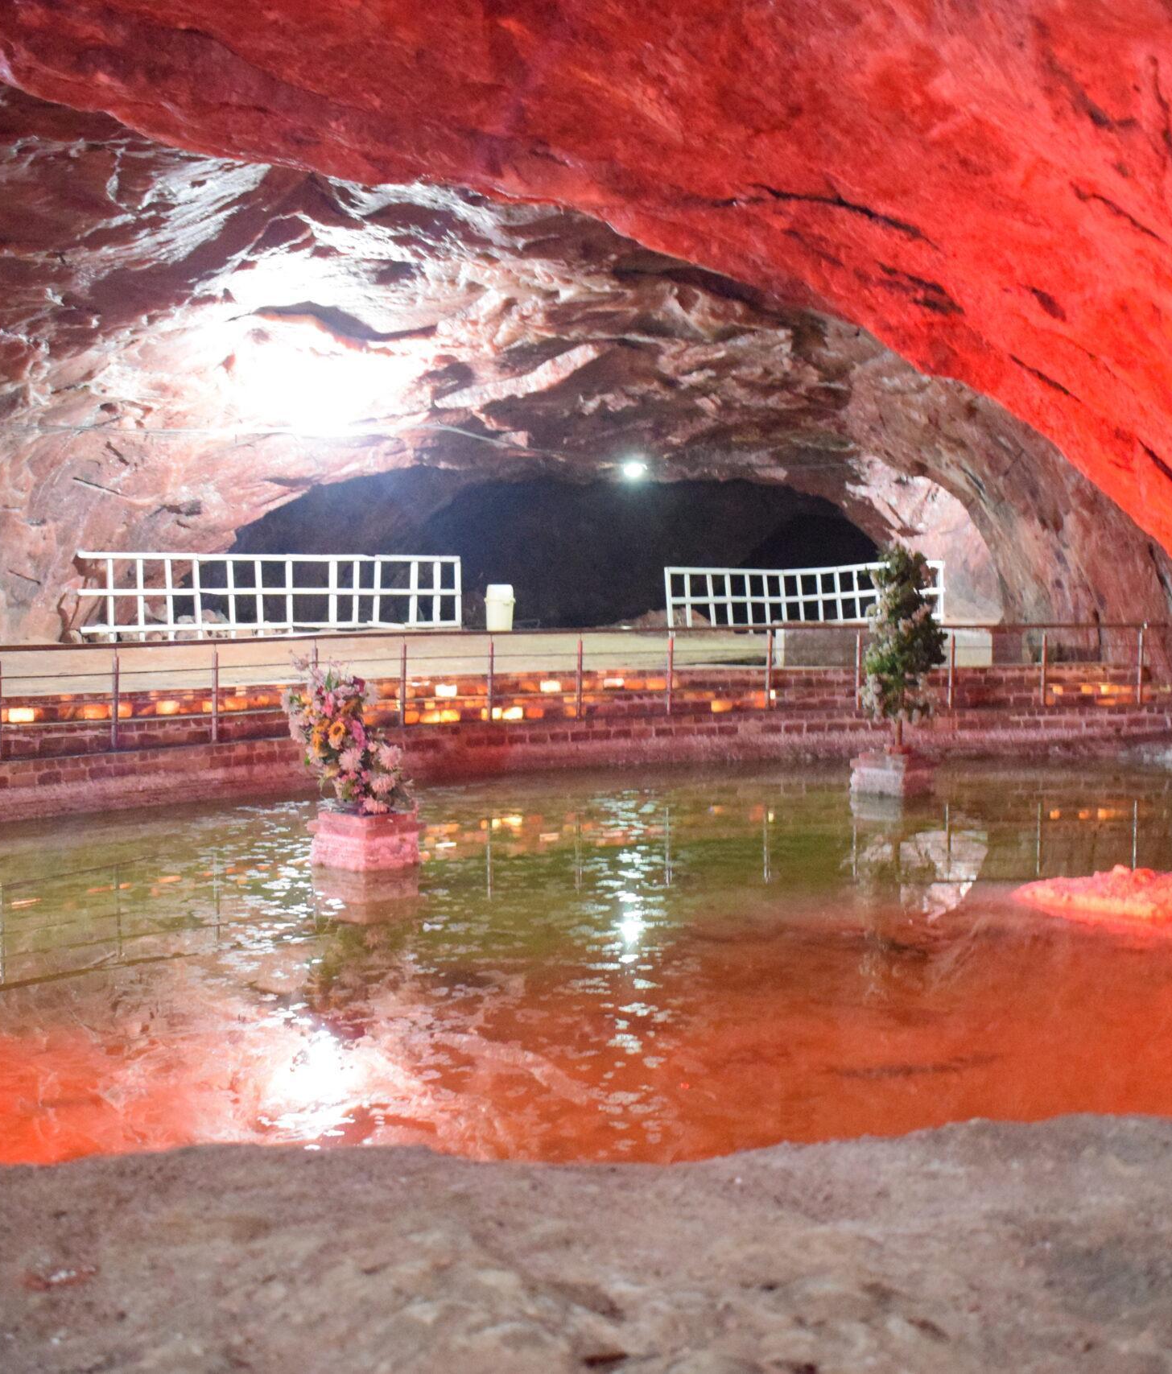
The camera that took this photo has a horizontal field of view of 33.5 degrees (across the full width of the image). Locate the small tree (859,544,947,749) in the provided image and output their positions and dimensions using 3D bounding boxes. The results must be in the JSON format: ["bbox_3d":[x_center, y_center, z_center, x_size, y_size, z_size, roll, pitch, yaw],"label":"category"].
[{"bbox_3d":[2.836,-0.374,17.400,0.770,1.810,0.730,1,4,9],"label":"small tree"}]

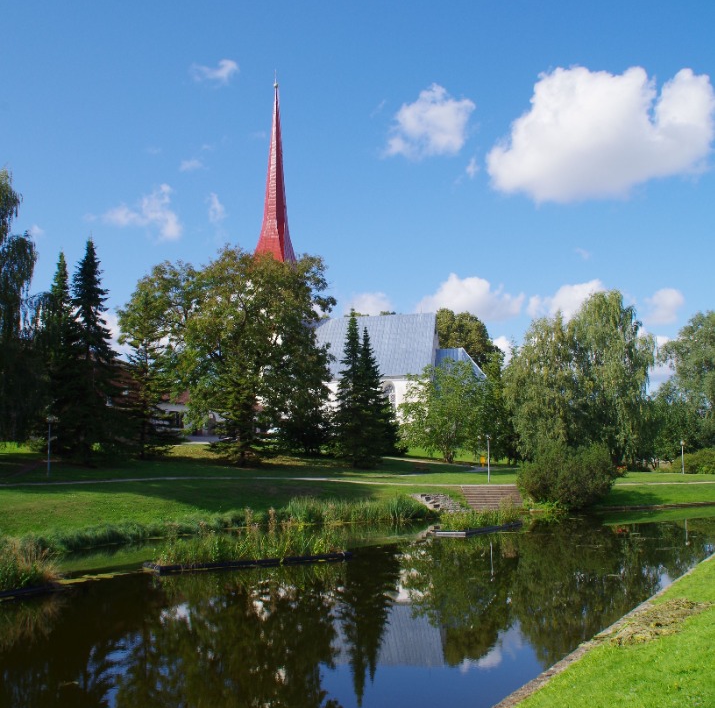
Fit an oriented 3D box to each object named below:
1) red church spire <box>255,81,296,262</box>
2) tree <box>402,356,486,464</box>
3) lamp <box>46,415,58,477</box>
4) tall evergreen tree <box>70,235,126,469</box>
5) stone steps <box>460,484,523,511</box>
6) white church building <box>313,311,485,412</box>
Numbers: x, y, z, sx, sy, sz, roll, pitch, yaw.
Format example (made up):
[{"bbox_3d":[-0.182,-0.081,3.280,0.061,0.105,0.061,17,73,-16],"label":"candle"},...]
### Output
[{"bbox_3d":[-12.425,-27.912,123.196,5.700,29.909,5.700,-3,-8,13],"label":"red church spire"},{"bbox_3d":[8.511,5.594,79.991,8.200,10.392,8.200,-1,-8,0],"label":"tree"},{"bbox_3d":[-16.704,5.098,44.263,0.500,3.295,0.500,-1,-8,0],"label":"lamp"},{"bbox_3d":[-17.848,-0.354,54.638,4.000,15.383,4.000,-1,-8,0],"label":"tall evergreen tree"},{"bbox_3d":[9.196,9.770,54.647,3.900,1.600,3.300,-1,-8,-3],"label":"stone steps"},{"bbox_3d":[5.181,3.196,113.168,27.500,17.462,14.200,-3,-8,13],"label":"white church building"}]

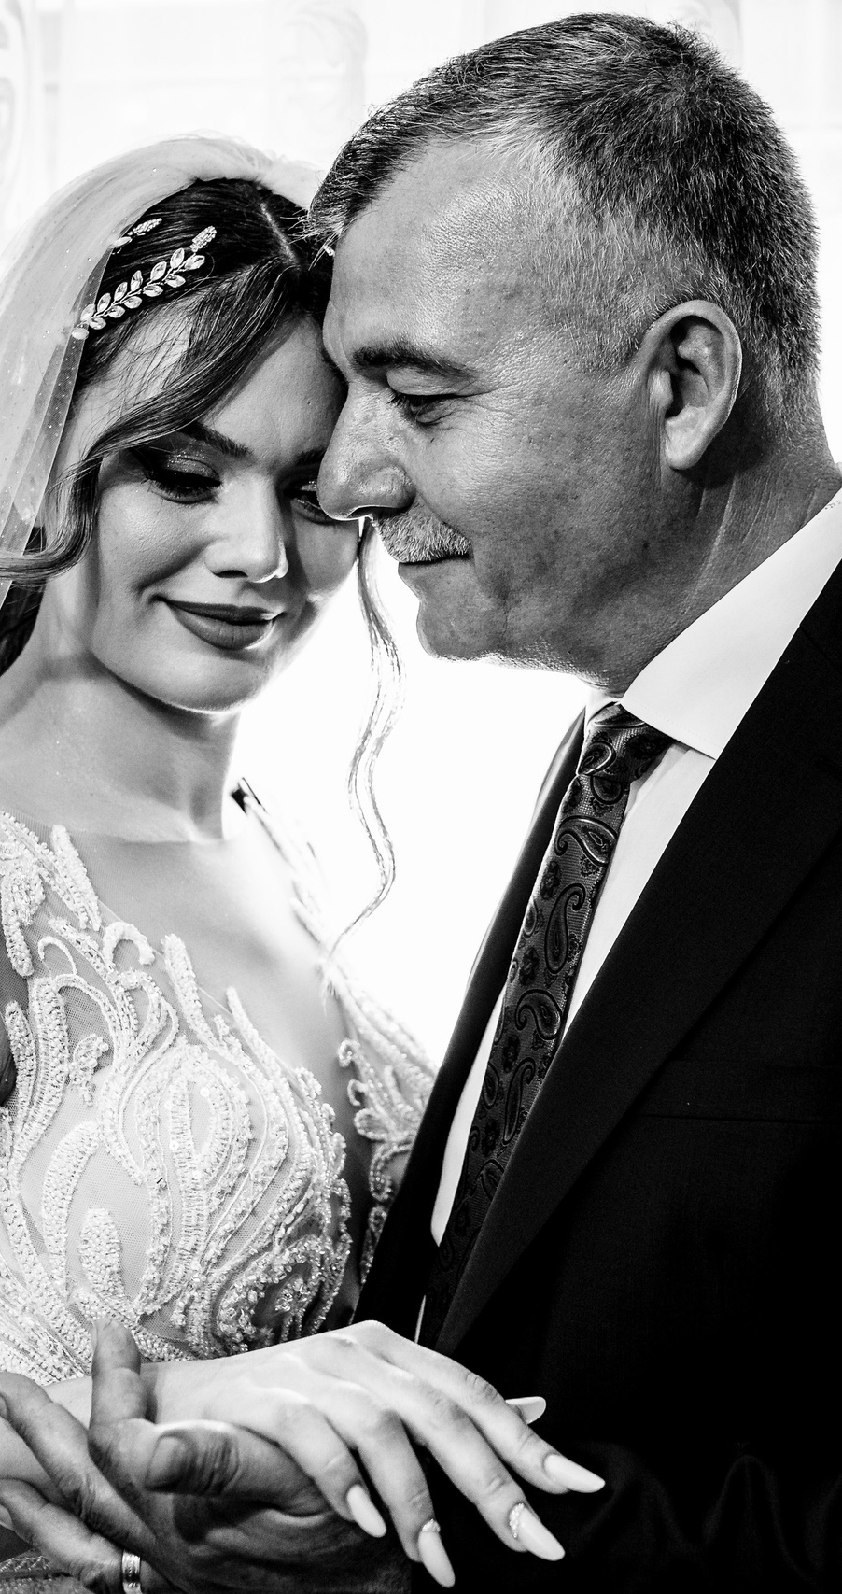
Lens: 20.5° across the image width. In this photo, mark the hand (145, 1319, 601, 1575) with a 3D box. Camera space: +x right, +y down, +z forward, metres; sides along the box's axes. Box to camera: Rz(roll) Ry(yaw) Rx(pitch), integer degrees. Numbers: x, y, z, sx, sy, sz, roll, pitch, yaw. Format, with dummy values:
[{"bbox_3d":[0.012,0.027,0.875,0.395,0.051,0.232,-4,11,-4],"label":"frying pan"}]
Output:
[{"bbox_3d":[-0.018,0.243,0.860,0.175,0.065,0.090,18,25,-2],"label":"hand"}]

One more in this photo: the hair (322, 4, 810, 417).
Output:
[{"bbox_3d":[0.061,-0.236,0.965,0.210,0.185,0.168,-17,6,-14],"label":"hair"}]

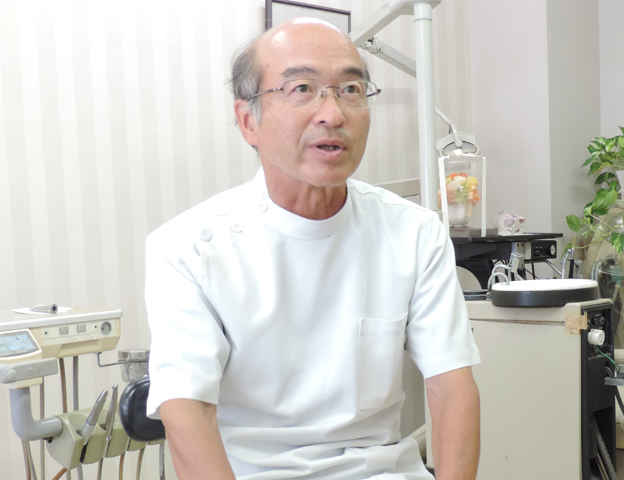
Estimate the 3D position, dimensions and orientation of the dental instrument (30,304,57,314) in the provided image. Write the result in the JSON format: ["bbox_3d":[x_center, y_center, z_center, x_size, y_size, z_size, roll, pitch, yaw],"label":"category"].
[{"bbox_3d":[-0.612,0.160,1.700,0.080,0.020,0.020,0,4,29],"label":"dental instrument"}]

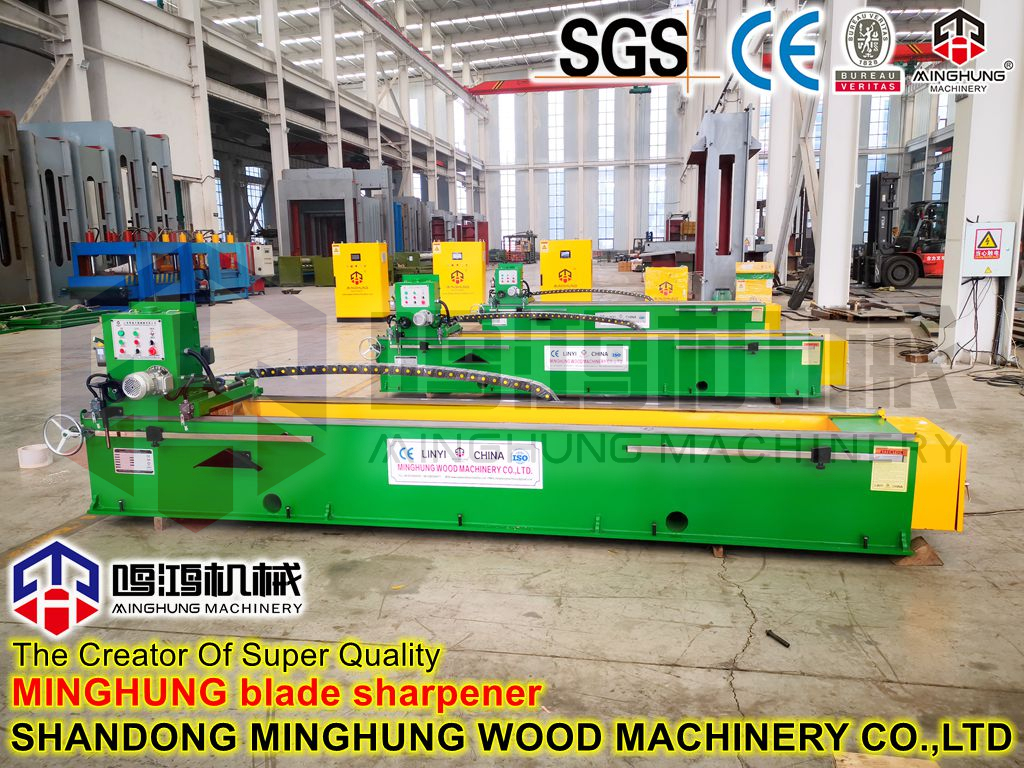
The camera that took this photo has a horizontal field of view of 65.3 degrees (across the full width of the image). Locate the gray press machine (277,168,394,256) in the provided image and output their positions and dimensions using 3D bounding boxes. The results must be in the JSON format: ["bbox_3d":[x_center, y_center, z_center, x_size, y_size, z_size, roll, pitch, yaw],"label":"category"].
[{"bbox_3d":[-8.431,-7.671,38.545,3.542,5.100,5.250,0,10,9],"label":"gray press machine"}]

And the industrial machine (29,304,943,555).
[{"bbox_3d":[-0.171,0.135,4.233,4.495,1.145,0.870,1,10,11],"label":"industrial machine"}]

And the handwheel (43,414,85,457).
[{"bbox_3d":[-2.342,0.268,4.179,0.228,0.228,0.058,1,10,10],"label":"handwheel"}]

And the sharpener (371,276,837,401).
[{"bbox_3d":[0.859,-0.515,7.855,4.466,1.145,0.884,1,10,10],"label":"sharpener"}]

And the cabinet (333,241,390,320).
[{"bbox_3d":[-2.986,-2.026,15.889,0.964,1.566,0.435,1,10,10],"label":"cabinet"}]

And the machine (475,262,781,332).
[{"bbox_3d":[1.668,-1.254,12.080,4.466,1.145,0.899,1,10,10],"label":"machine"}]

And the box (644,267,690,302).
[{"bbox_3d":[2.822,-1.568,14.622,0.759,1.135,0.440,0,10,9],"label":"box"}]

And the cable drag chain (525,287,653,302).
[{"bbox_3d":[1.295,-1.451,13.260,2.146,0.333,0.110,0,10,9],"label":"cable drag chain"}]

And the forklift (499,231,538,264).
[{"bbox_3d":[0.664,-10.679,62.651,3.263,2.494,1.305,4,11,24],"label":"forklift"}]

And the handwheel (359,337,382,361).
[{"bbox_3d":[-1.377,-0.346,7.788,0.229,0.229,0.058,1,10,10],"label":"handwheel"}]

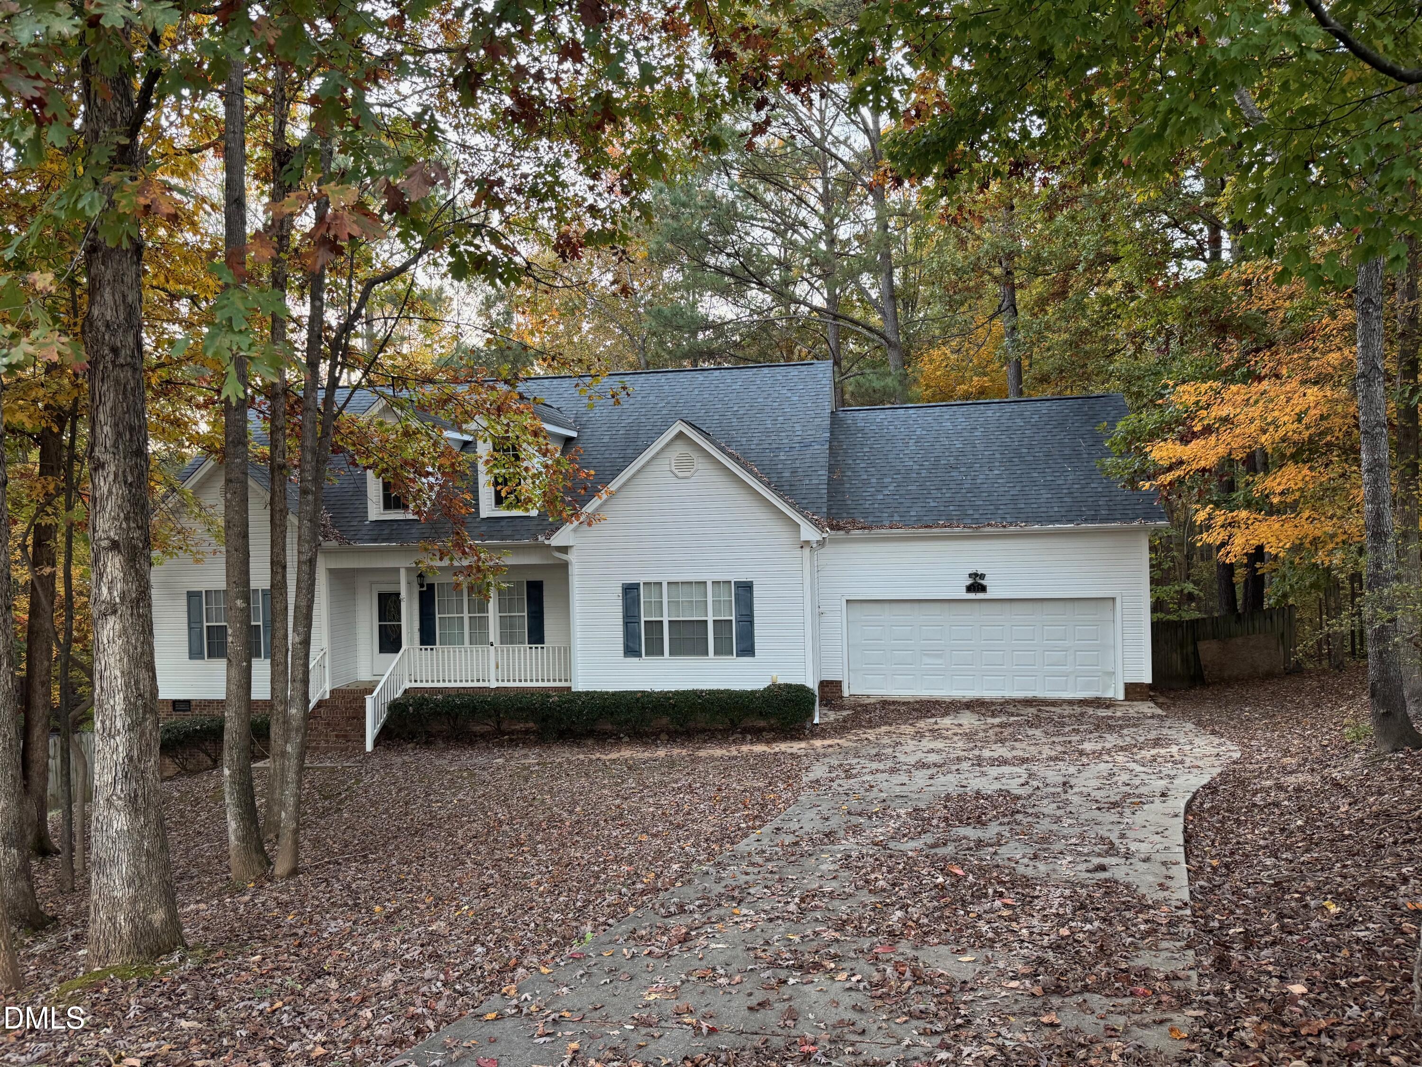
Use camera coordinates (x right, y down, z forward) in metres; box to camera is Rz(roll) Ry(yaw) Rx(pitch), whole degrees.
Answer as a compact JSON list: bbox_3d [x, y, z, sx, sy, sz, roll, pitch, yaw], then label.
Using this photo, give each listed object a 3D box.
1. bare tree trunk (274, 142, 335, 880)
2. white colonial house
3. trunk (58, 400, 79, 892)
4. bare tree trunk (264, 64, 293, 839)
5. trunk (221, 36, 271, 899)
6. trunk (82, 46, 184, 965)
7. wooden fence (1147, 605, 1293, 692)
[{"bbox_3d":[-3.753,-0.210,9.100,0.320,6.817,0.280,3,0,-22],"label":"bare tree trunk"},{"bbox_3d":[-1.102,0.166,23.901,21.700,8.500,10.600,-1,0,12],"label":"white colonial house"},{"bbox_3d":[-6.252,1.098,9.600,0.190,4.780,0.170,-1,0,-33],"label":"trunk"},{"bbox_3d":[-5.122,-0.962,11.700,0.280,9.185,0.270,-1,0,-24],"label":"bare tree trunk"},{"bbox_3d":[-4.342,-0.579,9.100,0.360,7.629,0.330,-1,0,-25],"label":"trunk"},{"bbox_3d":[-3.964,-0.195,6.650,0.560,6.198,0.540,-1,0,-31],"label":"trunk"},{"bbox_3d":[13.802,3.087,26.600,4.100,2.100,0.150,-1,0,12],"label":"wooden fence"}]

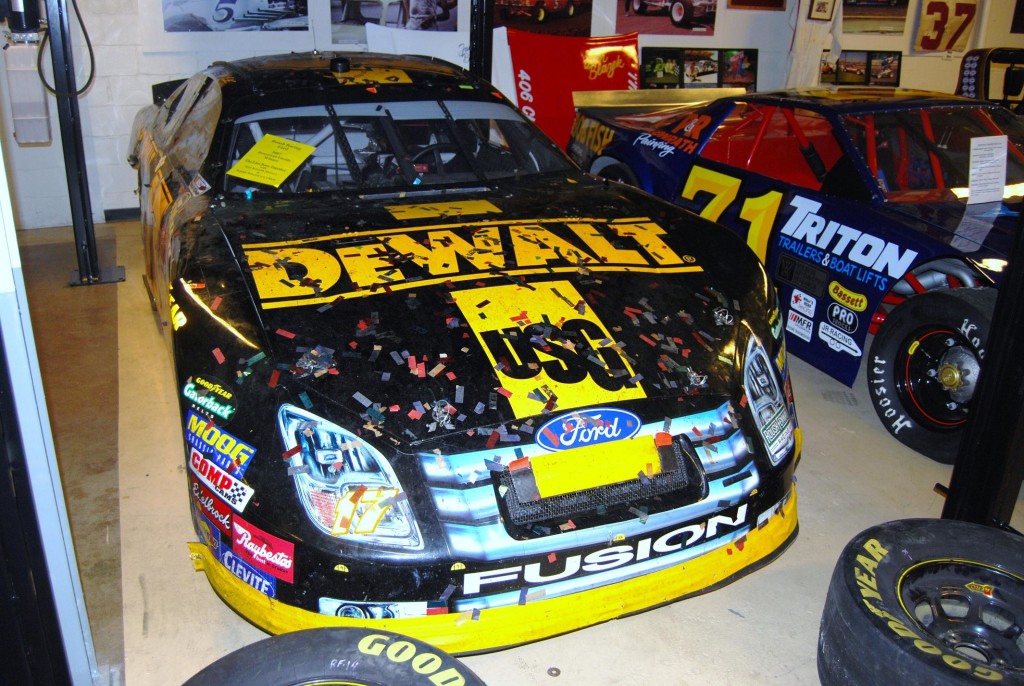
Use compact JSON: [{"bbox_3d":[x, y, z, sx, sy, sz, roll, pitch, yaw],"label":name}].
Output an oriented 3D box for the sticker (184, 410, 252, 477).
[{"bbox_3d":[-0.708,0.245,2.060,0.210,0.095,0.010,26,15,28],"label":"sticker"}]

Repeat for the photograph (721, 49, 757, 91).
[{"bbox_3d":[2.161,-2.610,8.136,0.445,0.370,0.025,-7,22,-25],"label":"photograph"}]

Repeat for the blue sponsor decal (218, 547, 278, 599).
[{"bbox_3d":[-0.622,0.534,2.013,0.207,0.067,0.010,17,20,34],"label":"blue sponsor decal"}]

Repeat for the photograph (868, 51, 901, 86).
[{"bbox_3d":[3.854,-2.838,8.839,0.450,0.360,0.025,-7,22,-25],"label":"photograph"}]

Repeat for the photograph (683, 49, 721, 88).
[{"bbox_3d":[1.761,-2.556,7.951,0.445,0.360,0.025,-7,22,-25],"label":"photograph"}]

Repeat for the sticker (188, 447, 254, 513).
[{"bbox_3d":[-0.702,0.328,2.046,0.210,0.078,0.010,29,17,28],"label":"sticker"}]

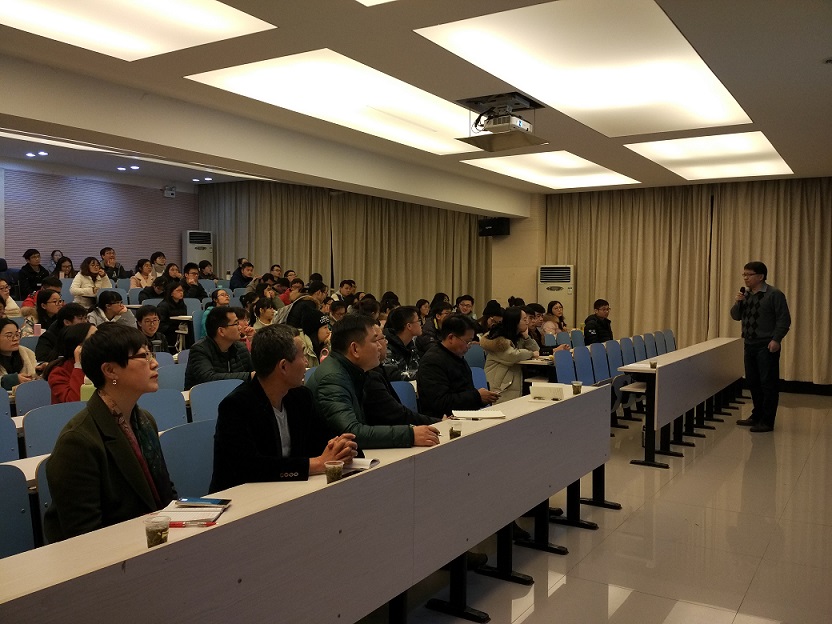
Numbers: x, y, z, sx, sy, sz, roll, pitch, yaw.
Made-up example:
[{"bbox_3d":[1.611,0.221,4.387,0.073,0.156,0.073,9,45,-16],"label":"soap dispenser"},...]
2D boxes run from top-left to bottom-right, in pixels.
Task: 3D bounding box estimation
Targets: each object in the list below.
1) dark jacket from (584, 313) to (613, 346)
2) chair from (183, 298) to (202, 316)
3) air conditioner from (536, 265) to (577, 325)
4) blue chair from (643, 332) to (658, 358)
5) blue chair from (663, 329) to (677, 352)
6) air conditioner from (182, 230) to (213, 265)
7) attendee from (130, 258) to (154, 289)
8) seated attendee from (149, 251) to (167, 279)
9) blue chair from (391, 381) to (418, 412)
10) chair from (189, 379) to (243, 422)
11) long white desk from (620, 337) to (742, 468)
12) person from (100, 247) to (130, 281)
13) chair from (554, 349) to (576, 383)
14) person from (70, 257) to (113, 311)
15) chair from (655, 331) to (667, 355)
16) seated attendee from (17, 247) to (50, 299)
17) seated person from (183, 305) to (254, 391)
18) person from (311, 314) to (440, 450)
[{"bbox_3d":[2.501,0.311,9.896,0.420,0.580,0.500,3,3,41],"label":"dark jacket"},{"bbox_3d":[-2.887,0.278,9.550,0.500,0.880,0.460,2,3,33],"label":"chair"},{"bbox_3d":[2.267,0.146,11.466,0.580,1.750,0.370,2,3,22],"label":"air conditioner"},{"bbox_3d":[3.148,0.719,8.993,0.480,0.877,0.450,2,3,33],"label":"blue chair"},{"bbox_3d":[3.590,0.680,9.622,0.460,0.870,0.450,2,3,33],"label":"blue chair"},{"bbox_3d":[-4.748,-0.853,15.736,0.560,1.800,0.380,-1,3,-39],"label":"air conditioner"},{"bbox_3d":[-3.990,-0.213,10.799,0.700,1.200,0.480,2,3,33],"label":"attendee"},{"bbox_3d":[-4.484,-0.434,12.588,0.680,1.240,0.470,2,3,33],"label":"seated attendee"},{"bbox_3d":[0.033,0.871,4.149,0.460,0.870,0.450,2,3,33],"label":"blue chair"},{"bbox_3d":[-1.039,0.861,4.306,0.500,0.880,0.460,2,3,33],"label":"chair"},{"bbox_3d":[3.085,0.798,7.844,0.440,0.816,4.425,2,3,33],"label":"long white desk"},{"bbox_3d":[-5.360,-0.505,12.915,0.740,1.300,0.540,3,3,41],"label":"person"},{"bbox_3d":[1.537,0.798,6.563,0.500,0.880,0.460,2,3,33],"label":"chair"},{"bbox_3d":[-4.459,-0.201,10.083,0.720,1.220,0.540,2,3,38],"label":"person"},{"bbox_3d":[3.329,0.694,9.220,0.460,0.870,0.450,2,3,33],"label":"chair"},{"bbox_3d":[-5.677,-0.350,10.753,0.700,1.220,0.500,2,3,31],"label":"seated attendee"},{"bbox_3d":[-1.289,0.608,5.249,0.740,1.280,0.530,2,3,33],"label":"seated person"},{"bbox_3d":[-0.226,0.691,3.355,0.720,1.315,0.550,2,3,33],"label":"person"}]

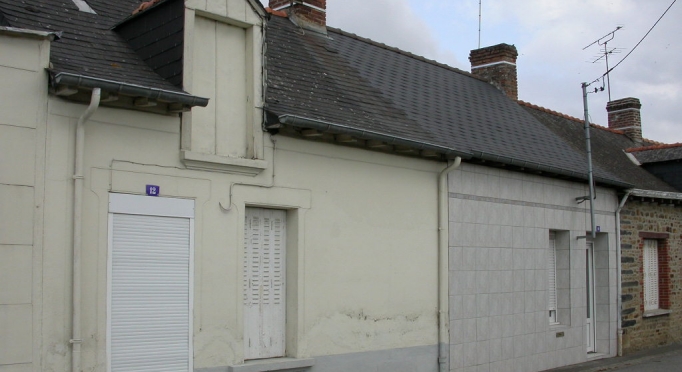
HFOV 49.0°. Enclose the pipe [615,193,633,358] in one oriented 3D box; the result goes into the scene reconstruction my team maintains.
[{"bbox_3d":[5.565,1.679,14.583,0.369,3.229,0.111,-5,-8,43],"label":"pipe"}]

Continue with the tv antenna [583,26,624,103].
[{"bbox_3d":[7.458,-3.347,21.324,0.553,1.756,2.215,1,-6,-7],"label":"tv antenna"}]

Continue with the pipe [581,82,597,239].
[{"bbox_3d":[4.441,-0.451,13.361,0.090,2.738,0.090,-5,-4,43],"label":"pipe"}]

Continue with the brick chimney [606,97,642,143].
[{"bbox_3d":[8.188,-1.870,21.572,0.781,1.193,0.627,-5,-8,43],"label":"brick chimney"}]

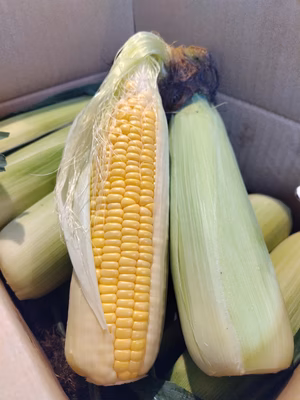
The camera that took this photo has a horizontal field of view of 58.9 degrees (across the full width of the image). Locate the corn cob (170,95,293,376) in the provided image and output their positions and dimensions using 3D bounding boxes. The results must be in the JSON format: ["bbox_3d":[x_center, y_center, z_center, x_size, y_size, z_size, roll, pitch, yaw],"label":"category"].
[{"bbox_3d":[0.050,0.008,0.206,0.066,0.064,0.200,-8,70,13],"label":"corn cob"}]

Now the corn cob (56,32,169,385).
[{"bbox_3d":[-0.019,-0.014,0.198,0.073,0.065,0.241,5,77,-5],"label":"corn cob"}]

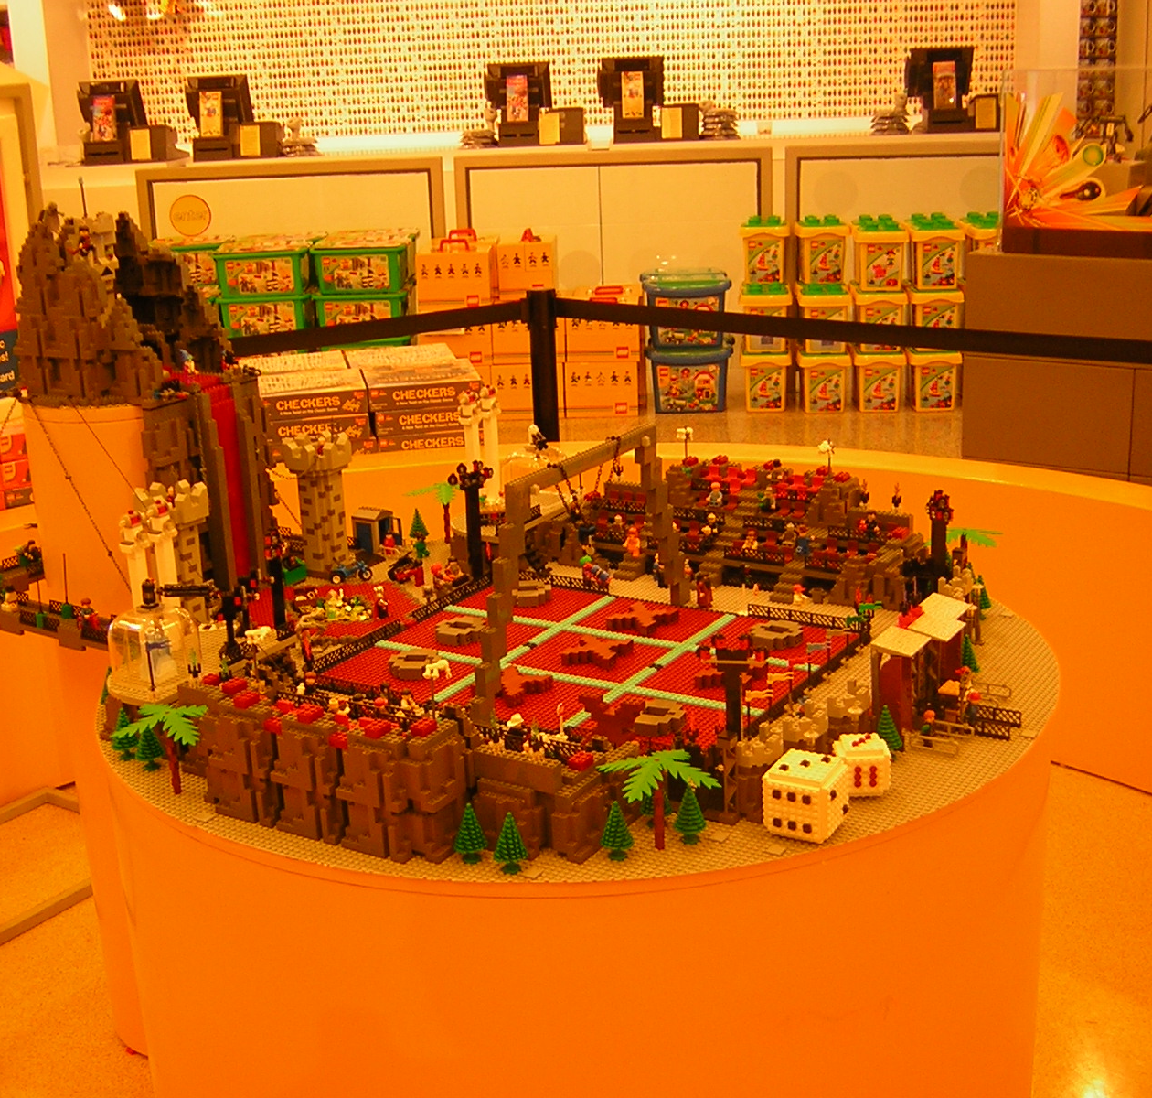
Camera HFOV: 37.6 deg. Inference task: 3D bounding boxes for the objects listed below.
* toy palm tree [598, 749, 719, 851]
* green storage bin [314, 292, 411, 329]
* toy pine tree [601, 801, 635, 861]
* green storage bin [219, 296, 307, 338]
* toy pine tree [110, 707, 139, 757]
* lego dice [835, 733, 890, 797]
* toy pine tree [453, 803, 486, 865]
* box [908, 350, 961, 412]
[{"bbox_3d":[0.083,0.254,1.695,0.124,0.102,0.118,-8,18,-16],"label":"toy palm tree"},{"bbox_3d":[-0.923,-1.030,7.341,0.406,0.195,0.280,-3,17,-2],"label":"green storage bin"},{"bbox_3d":[0.040,0.274,1.654,0.032,0.061,0.032,-3,17,0],"label":"toy pine tree"},{"bbox_3d":[-1.299,-0.970,7.128,0.372,0.193,0.280,-1,17,4],"label":"green storage bin"},{"bbox_3d":[-0.532,0.217,1.990,0.032,0.064,0.032,-2,17,1],"label":"toy pine tree"},{"bbox_3d":[0.307,0.234,1.819,0.051,0.051,0.051,-2,17,0],"label":"lego dice"},{"bbox_3d":[-0.105,0.283,1.684,0.032,0.064,0.032,-2,17,1],"label":"toy pine tree"},{"bbox_3d":[1.546,-0.740,7.288,0.208,0.268,0.208,-2,17,2],"label":"box"}]

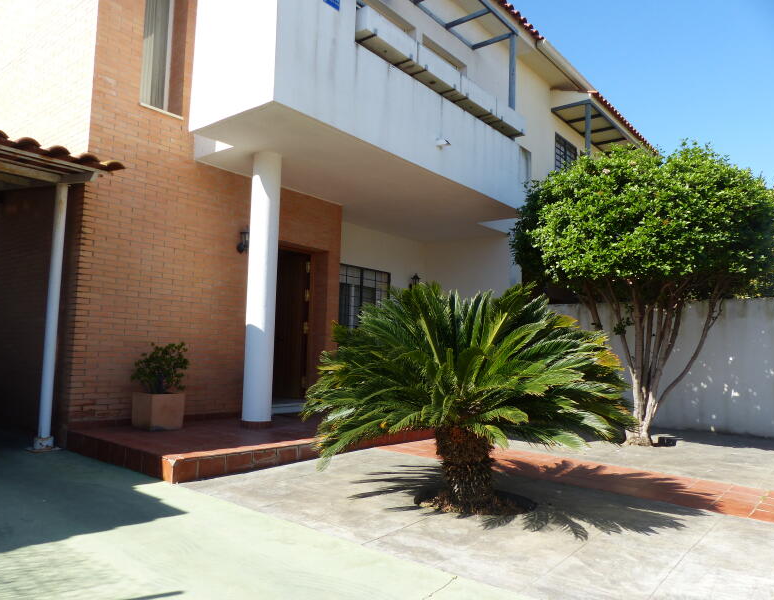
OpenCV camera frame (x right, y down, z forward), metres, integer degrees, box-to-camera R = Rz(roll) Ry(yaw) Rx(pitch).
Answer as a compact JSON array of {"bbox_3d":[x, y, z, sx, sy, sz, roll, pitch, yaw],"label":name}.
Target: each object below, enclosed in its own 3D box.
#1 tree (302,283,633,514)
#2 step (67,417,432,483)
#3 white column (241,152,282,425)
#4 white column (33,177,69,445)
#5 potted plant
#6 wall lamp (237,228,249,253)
[{"bbox_3d":[0.595,0.665,4.094,2.171,1.516,2.171,-2,-6,40],"label":"tree"},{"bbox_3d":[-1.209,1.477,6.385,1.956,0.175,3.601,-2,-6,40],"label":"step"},{"bbox_3d":[-1.379,-0.126,6.422,0.302,3.017,0.302,1,-5,0],"label":"white column"},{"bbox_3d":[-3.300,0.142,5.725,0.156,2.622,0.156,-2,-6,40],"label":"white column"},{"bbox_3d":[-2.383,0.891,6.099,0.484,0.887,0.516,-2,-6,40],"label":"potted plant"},{"bbox_3d":[-1.746,-0.747,7.204,0.226,0.328,0.193,-2,-6,40],"label":"wall lamp"}]

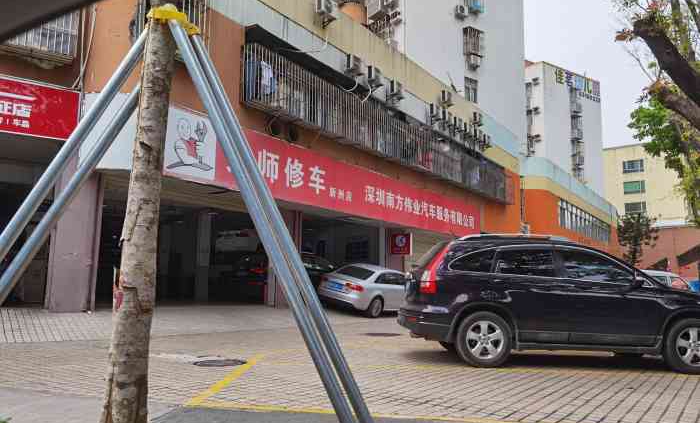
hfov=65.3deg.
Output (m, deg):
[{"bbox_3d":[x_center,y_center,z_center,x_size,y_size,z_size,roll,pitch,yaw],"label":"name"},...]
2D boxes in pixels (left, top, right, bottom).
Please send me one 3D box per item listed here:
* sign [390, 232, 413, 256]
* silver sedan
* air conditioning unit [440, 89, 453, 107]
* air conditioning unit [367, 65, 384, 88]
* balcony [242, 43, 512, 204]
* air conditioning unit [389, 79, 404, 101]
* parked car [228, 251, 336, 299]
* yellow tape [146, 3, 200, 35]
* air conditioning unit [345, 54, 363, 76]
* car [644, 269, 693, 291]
[{"bbox_3d":[2.067,1.317,21.791,0.860,0.820,0.140,-4,-8,33],"label":"sign"},{"bbox_3d":[0.986,2.530,17.813,1.830,1.430,4.740,6,-3,38],"label":"silver sedan"},{"bbox_3d":[4.802,-5.638,27.088,0.290,0.560,0.800,-4,-8,33],"label":"air conditioning unit"},{"bbox_3d":[1.022,-5.267,21.173,0.290,0.550,0.780,-4,-8,33],"label":"air conditioning unit"},{"bbox_3d":[3.773,-2.576,25.185,0.600,1.677,23.932,-4,-8,33],"label":"balcony"},{"bbox_3d":[1.960,-5.025,22.609,0.290,0.550,0.780,-4,-8,33],"label":"air conditioning unit"},{"bbox_3d":[-1.906,2.428,20.151,1.840,1.640,4.600,-6,-9,44],"label":"parked car"},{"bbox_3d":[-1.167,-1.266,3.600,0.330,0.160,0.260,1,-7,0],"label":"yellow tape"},{"bbox_3d":[0.159,-5.351,19.839,0.290,0.550,0.780,-4,-8,33],"label":"air conditioning unit"},{"bbox_3d":[7.568,2.206,13.951,4.500,1.470,1.760,5,-8,-30],"label":"car"}]

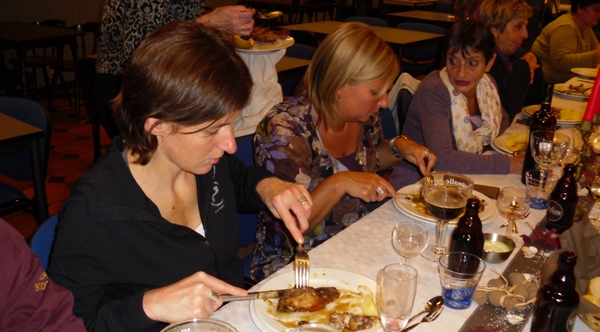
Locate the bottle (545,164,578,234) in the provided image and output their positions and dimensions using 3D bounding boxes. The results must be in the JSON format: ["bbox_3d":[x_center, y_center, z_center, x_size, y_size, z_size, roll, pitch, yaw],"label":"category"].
[{"bbox_3d":[0.658,0.079,1.557,0.069,0.164,0.069,4,19,0],"label":"bottle"}]

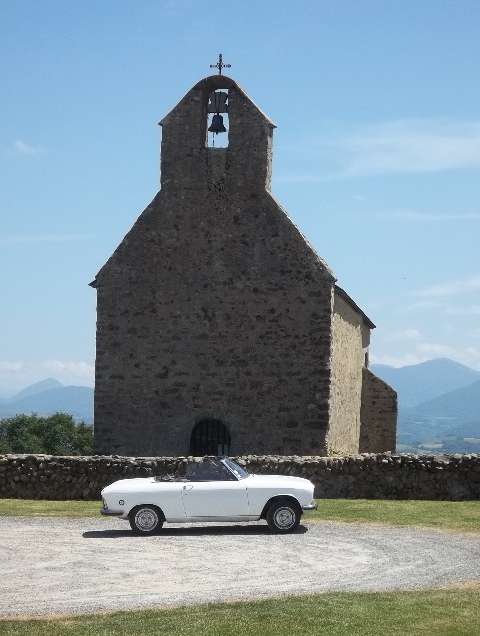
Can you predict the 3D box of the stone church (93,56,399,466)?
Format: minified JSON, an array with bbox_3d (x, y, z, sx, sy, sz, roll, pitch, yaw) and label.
[{"bbox_3d":[0.873,-0.311,60.829,8.568,12.262,19.000,0,-4,8],"label":"stone church"}]

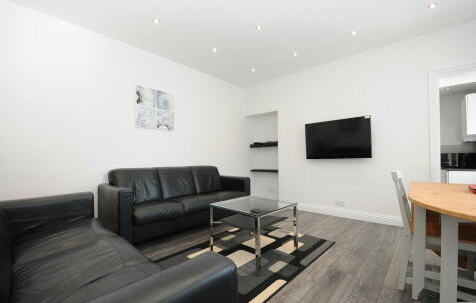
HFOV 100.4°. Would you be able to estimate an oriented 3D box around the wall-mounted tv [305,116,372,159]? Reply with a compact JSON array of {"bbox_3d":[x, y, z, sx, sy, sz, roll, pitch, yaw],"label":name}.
[{"bbox_3d":[1.604,-0.196,3.242,0.965,0.616,0.069,-2,1,41],"label":"wall-mounted tv"}]

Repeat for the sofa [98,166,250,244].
[{"bbox_3d":[-0.849,0.675,3.234,0.827,0.827,2.118,-2,-2,43],"label":"sofa"}]

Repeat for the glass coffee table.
[{"bbox_3d":[0.168,0.816,2.166,0.660,0.473,0.680,-2,-2,43],"label":"glass coffee table"}]

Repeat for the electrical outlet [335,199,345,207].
[{"bbox_3d":[1.678,0.859,3.268,0.144,0.085,0.016,-2,-2,41],"label":"electrical outlet"}]

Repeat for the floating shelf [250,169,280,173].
[{"bbox_3d":[0.668,0.450,4.491,0.808,0.044,0.197,-2,-2,41],"label":"floating shelf"}]

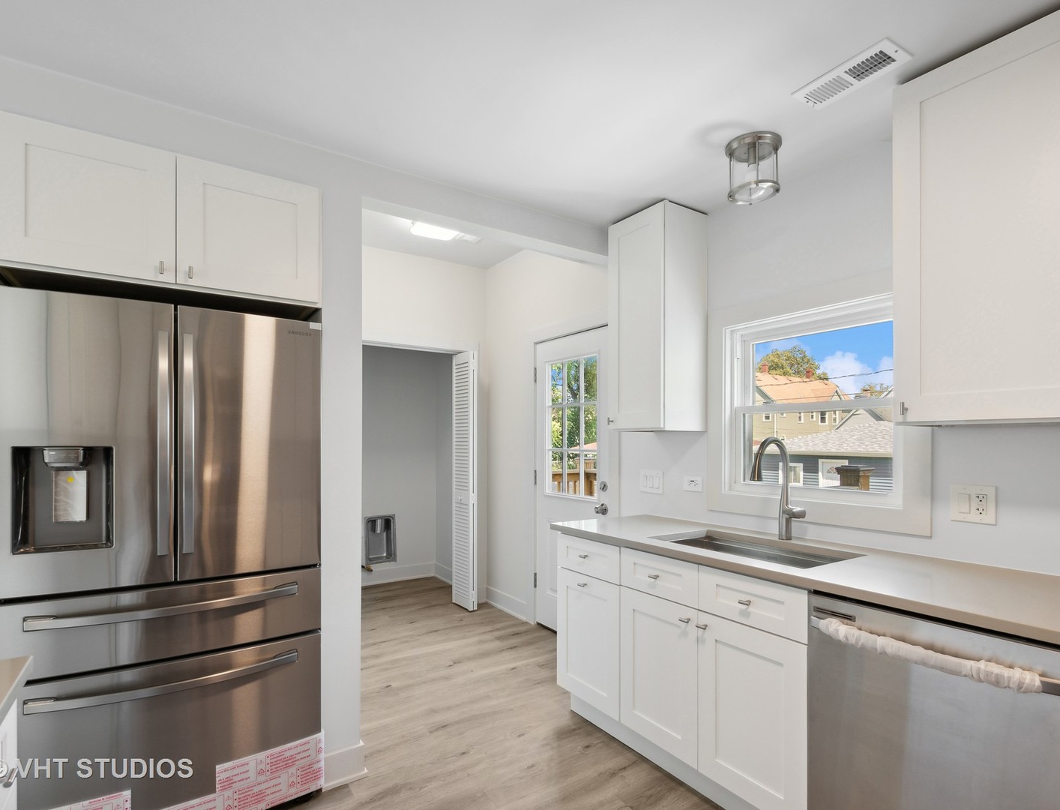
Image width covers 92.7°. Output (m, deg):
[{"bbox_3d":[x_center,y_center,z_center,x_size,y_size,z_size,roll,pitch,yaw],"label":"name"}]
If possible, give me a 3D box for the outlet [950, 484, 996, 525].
[{"bbox_3d":[1.472,0.331,1.679,0.012,0.122,0.117,2,-4,-37],"label":"outlet"}]

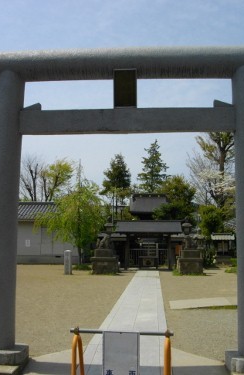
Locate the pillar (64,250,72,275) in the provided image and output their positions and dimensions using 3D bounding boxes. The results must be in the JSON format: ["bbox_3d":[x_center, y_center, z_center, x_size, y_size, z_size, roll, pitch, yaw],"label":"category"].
[{"bbox_3d":[-2.728,3.853,23.825,0.320,1.220,0.320,0,-7,4],"label":"pillar"}]

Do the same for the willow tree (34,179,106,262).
[{"bbox_3d":[-3.220,2.431,30.648,4.600,5.700,4.400,0,-7,4],"label":"willow tree"}]

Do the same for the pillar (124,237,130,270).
[{"bbox_3d":[0.364,4.019,28.426,0.270,2.070,0.270,0,-7,4],"label":"pillar"}]

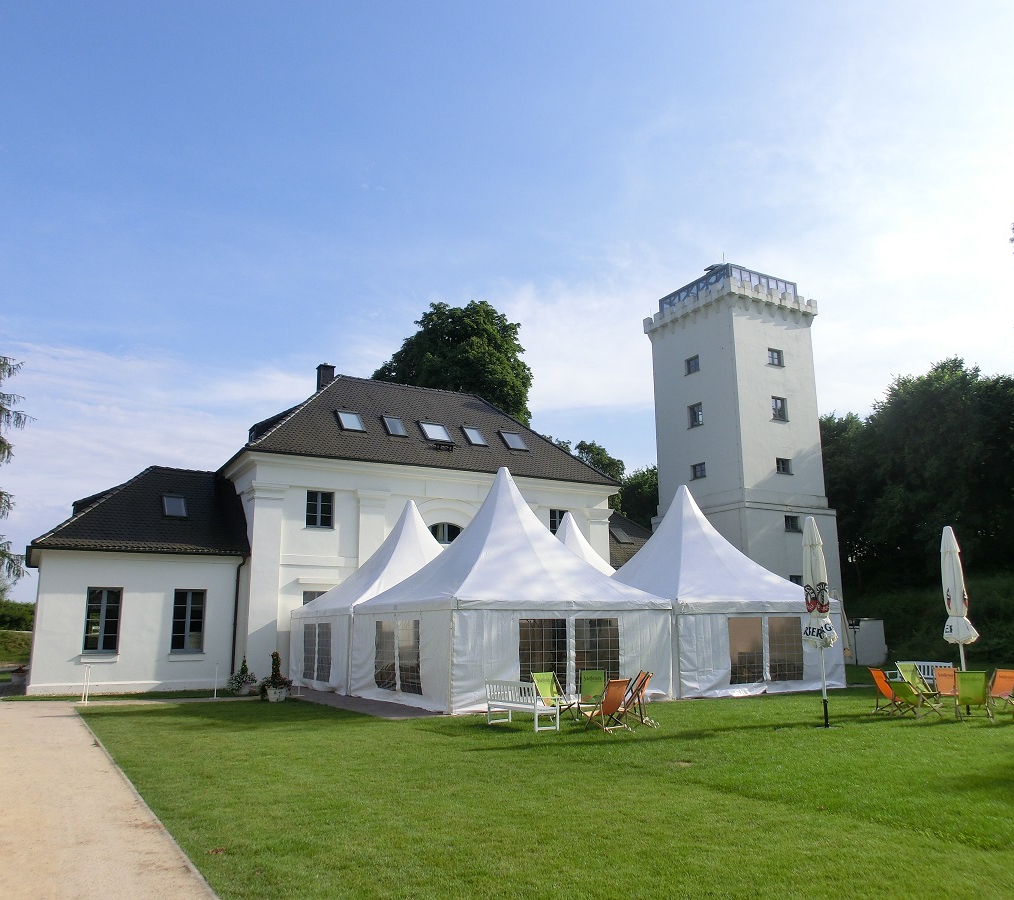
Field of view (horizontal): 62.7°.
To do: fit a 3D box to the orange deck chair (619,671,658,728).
[{"bbox_3d":[2.236,4.624,15.498,0.920,0.880,0.560,1,-12,-5],"label":"orange deck chair"}]

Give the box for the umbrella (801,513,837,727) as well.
[{"bbox_3d":[5.644,3.064,15.096,0.620,3.700,0.620,0,-12,0],"label":"umbrella"}]

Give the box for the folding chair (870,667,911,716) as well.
[{"bbox_3d":[7.922,4.874,16.905,0.920,0.880,0.560,2,-12,-12],"label":"folding chair"}]

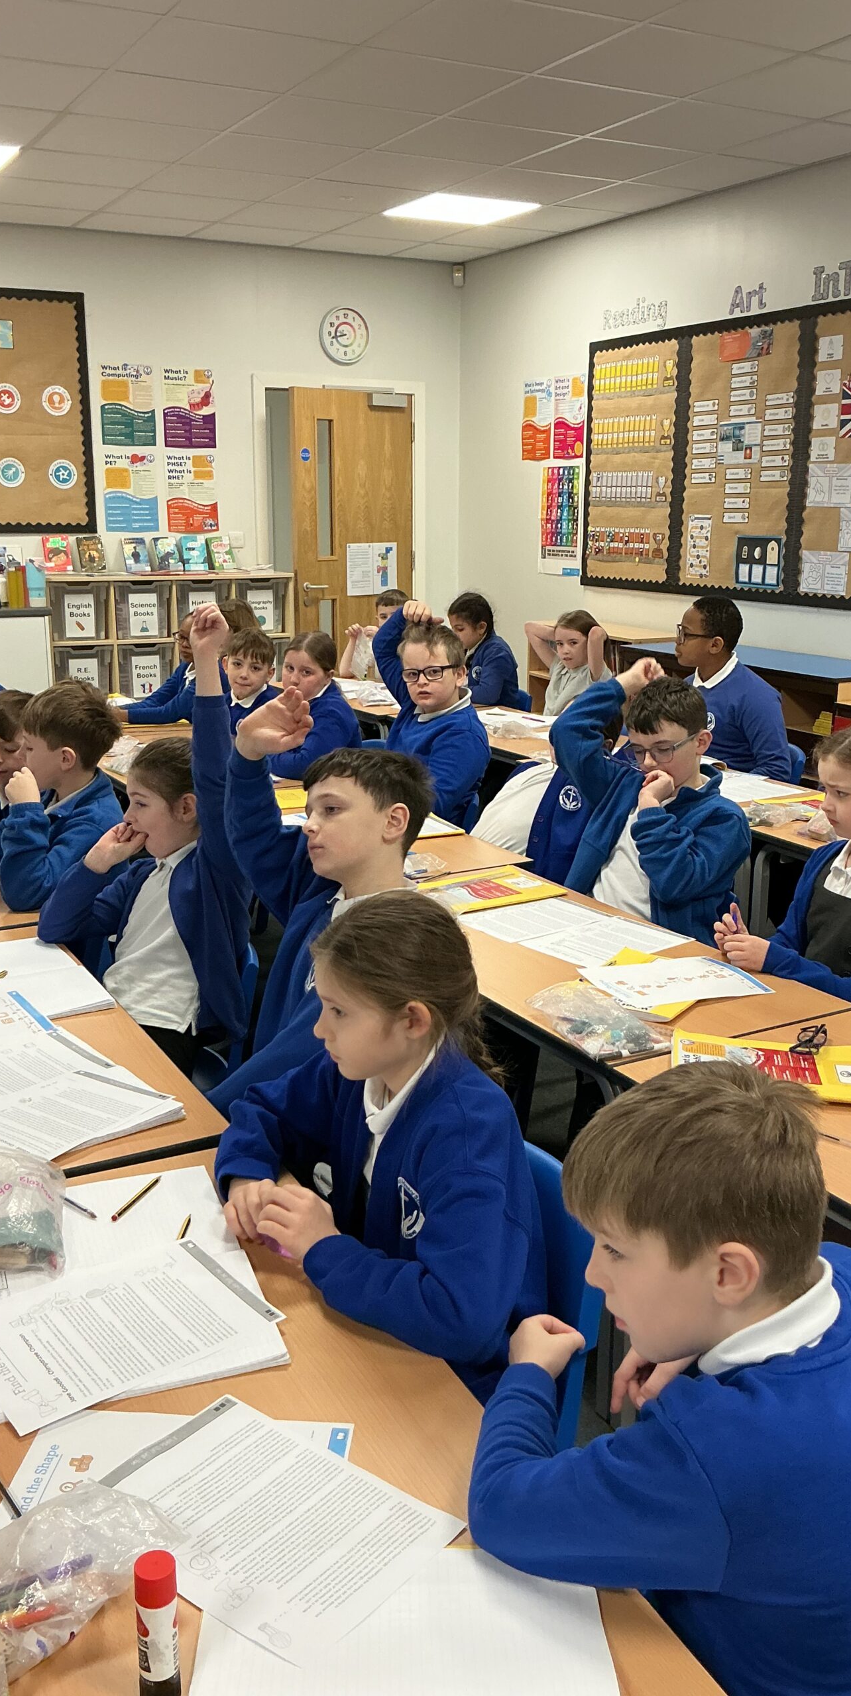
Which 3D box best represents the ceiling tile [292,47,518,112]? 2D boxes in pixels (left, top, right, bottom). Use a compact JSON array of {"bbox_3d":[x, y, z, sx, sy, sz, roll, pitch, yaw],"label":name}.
[{"bbox_3d":[-0.067,-2.515,4.665,0.595,0.020,0.595,-7,16,-27],"label":"ceiling tile"}]

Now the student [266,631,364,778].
[{"bbox_3d":[-0.393,-0.174,4.699,0.580,1.060,0.420,-12,19,-40],"label":"student"}]

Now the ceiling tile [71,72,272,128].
[{"bbox_3d":[-0.873,-2.579,4.908,0.600,0.020,0.600,-7,16,-27],"label":"ceiling tile"}]

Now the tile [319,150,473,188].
[{"bbox_3d":[-0.085,-2.844,5.966,0.595,0.020,0.595,-7,16,-27],"label":"tile"}]

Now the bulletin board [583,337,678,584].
[{"bbox_3d":[1.003,-1.896,7.040,0.025,1.210,0.790,-7,16,-27],"label":"bulletin board"}]

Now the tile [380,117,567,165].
[{"bbox_3d":[0.193,-2.709,5.444,0.595,0.020,0.595,-7,16,-26],"label":"tile"}]

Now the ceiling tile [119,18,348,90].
[{"bbox_3d":[-0.600,-2.451,4.397,0.595,0.020,0.595,-7,16,-27],"label":"ceiling tile"}]

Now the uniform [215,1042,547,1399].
[{"bbox_3d":[-0.021,0.446,1.642,0.350,0.490,0.460,-7,16,-26],"label":"uniform"}]

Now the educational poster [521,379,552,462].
[{"bbox_3d":[0.604,-2.323,7.719,0.010,0.420,0.297,-7,16,-26],"label":"educational poster"}]

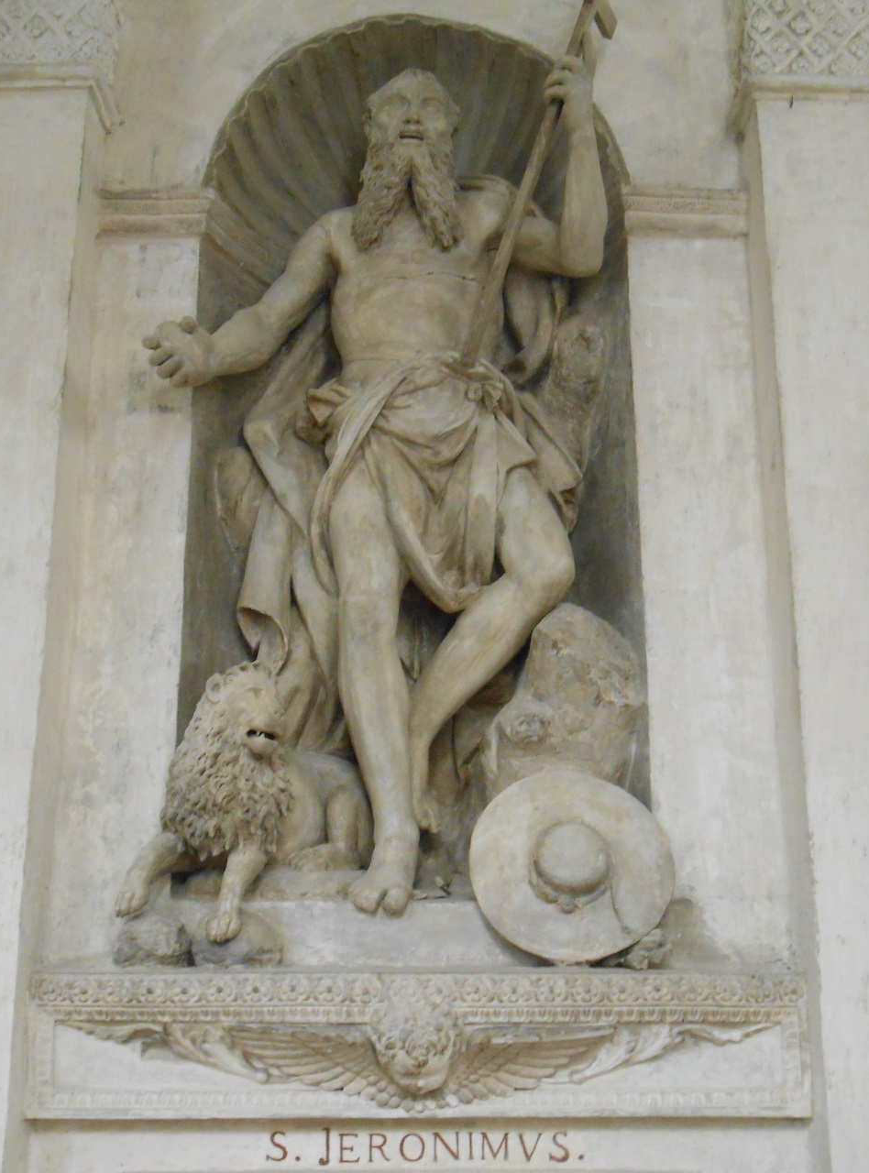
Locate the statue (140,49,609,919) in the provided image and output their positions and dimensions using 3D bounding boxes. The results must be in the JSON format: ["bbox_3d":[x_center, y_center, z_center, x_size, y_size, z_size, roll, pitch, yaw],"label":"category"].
[{"bbox_3d":[-0.120,-0.294,3.910,1.060,2.140,0.530,0,-19,0],"label":"statue"}]

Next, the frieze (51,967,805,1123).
[{"bbox_3d":[-0.033,0.919,3.330,1.565,0.290,0.120,0,-19,0],"label":"frieze"}]

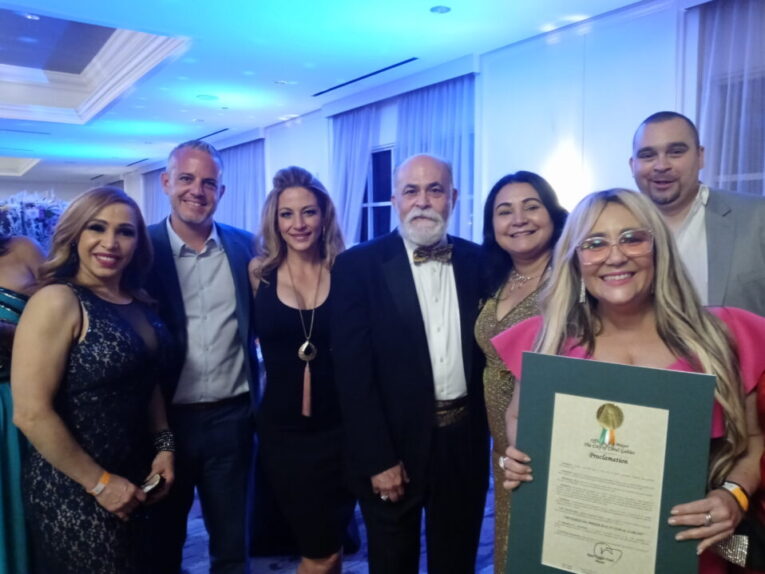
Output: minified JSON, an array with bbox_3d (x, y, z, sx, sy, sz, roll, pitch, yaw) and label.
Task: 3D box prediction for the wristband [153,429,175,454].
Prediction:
[{"bbox_3d":[-0.538,0.380,1.530,0.058,0.050,0.060,-5,-12,-11],"label":"wristband"}]

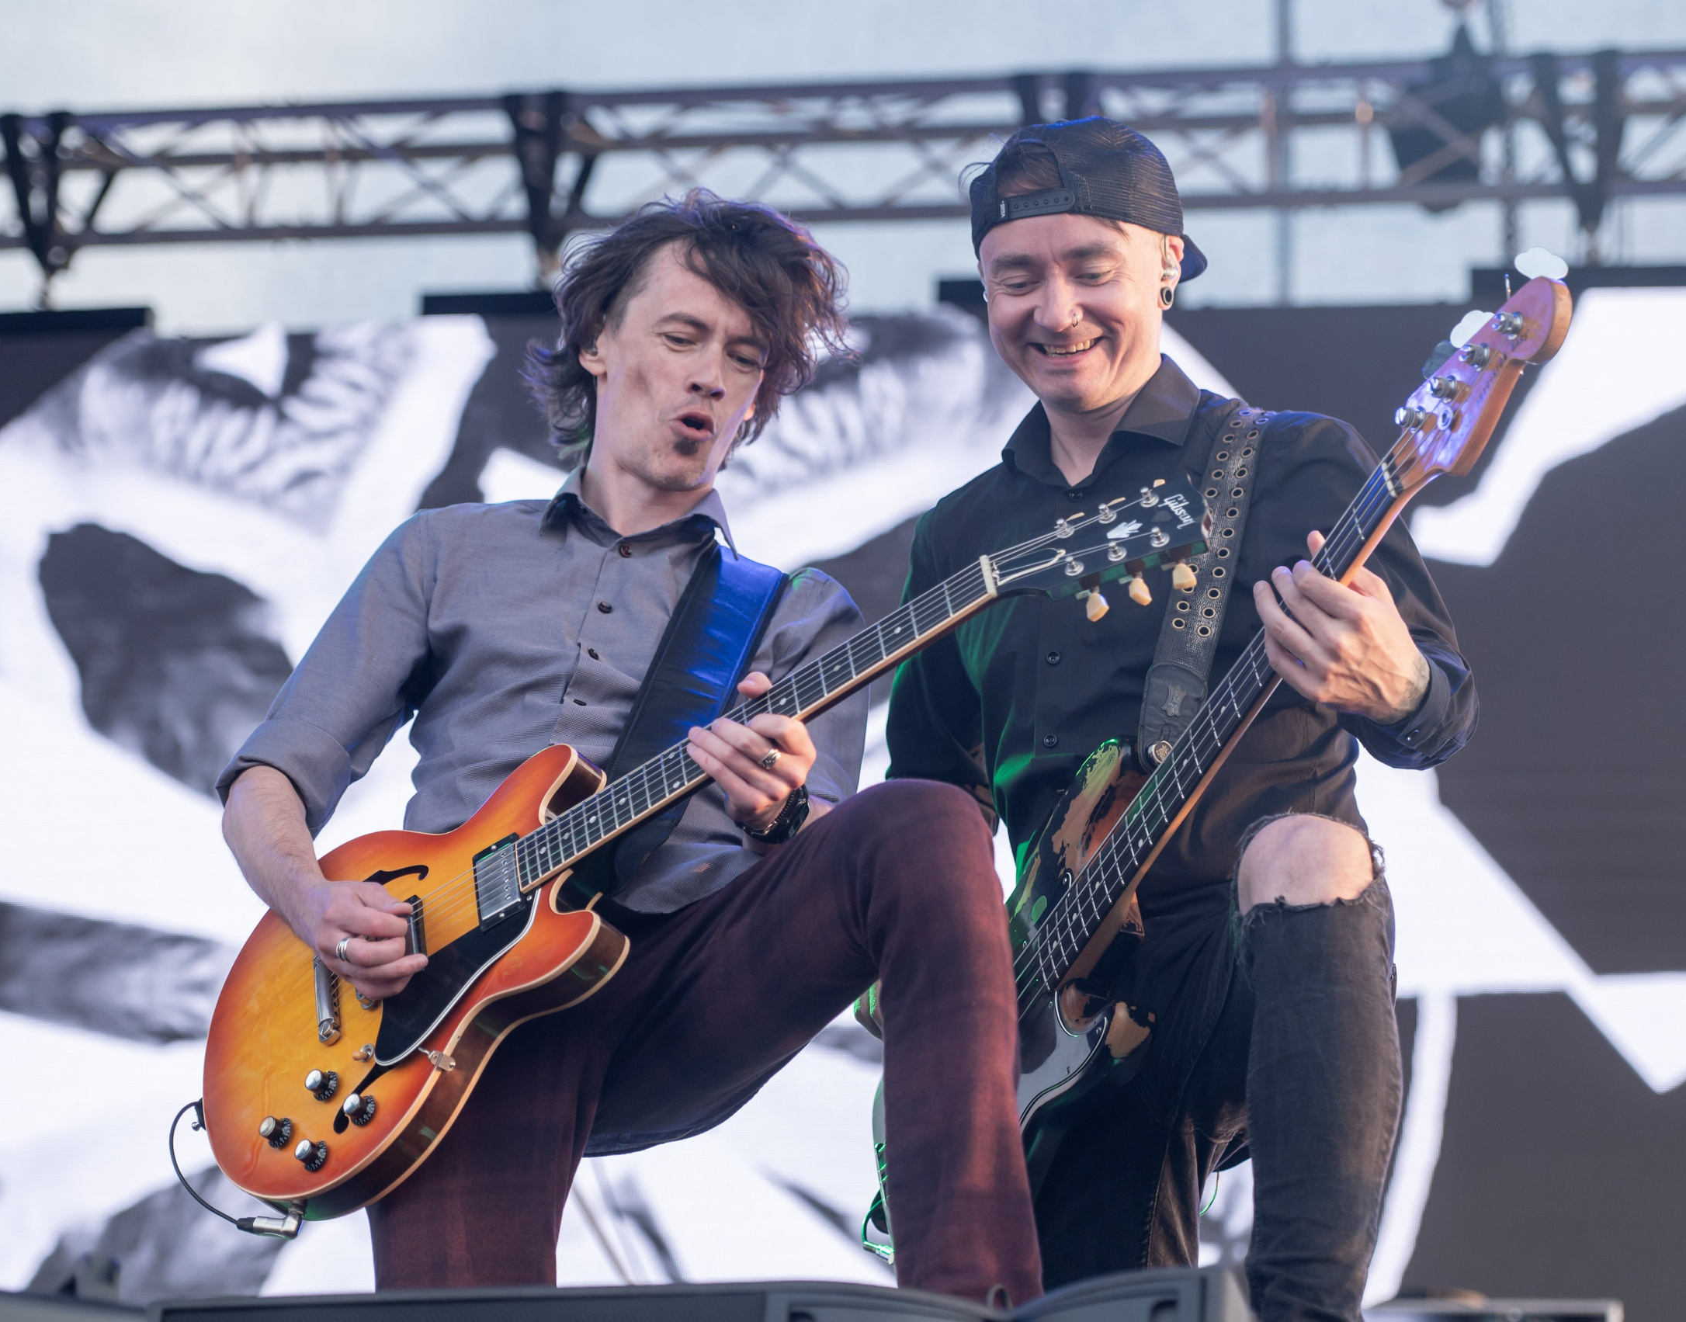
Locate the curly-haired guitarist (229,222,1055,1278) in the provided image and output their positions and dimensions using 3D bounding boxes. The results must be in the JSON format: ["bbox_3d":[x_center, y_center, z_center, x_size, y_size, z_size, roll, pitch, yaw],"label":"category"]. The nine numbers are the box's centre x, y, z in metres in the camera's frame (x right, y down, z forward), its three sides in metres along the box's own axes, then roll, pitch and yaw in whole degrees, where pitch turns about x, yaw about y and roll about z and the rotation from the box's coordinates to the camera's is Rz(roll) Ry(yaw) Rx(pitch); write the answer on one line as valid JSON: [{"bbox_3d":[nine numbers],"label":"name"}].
[{"bbox_3d":[-0.180,0.320,4.099,0.690,1.600,0.680,1,-15,5],"label":"curly-haired guitarist"}]

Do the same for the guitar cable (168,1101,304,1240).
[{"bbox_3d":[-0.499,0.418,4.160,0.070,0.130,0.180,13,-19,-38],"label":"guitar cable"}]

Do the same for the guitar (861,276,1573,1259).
[{"bbox_3d":[0.291,0.115,4.226,0.075,0.335,1.165,15,-50,-23],"label":"guitar"}]

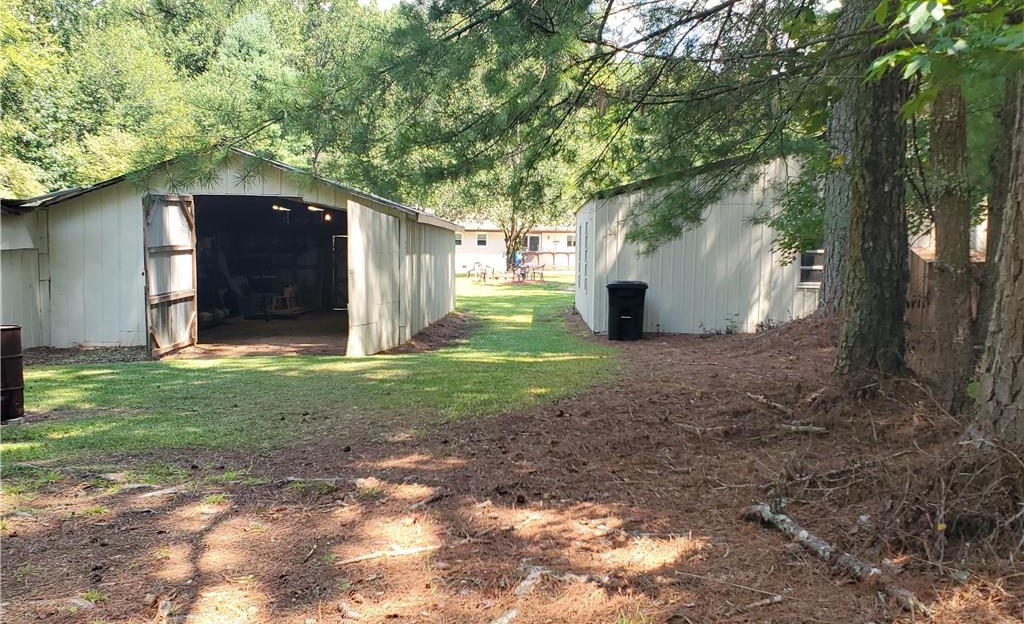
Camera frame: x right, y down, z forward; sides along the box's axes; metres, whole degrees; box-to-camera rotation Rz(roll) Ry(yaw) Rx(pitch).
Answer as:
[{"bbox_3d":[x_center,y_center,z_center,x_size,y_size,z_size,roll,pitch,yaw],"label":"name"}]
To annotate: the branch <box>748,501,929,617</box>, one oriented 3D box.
[{"bbox_3d":[1.540,1.176,3.788,0.240,0.130,1.360,-1,4,-15],"label":"branch"}]

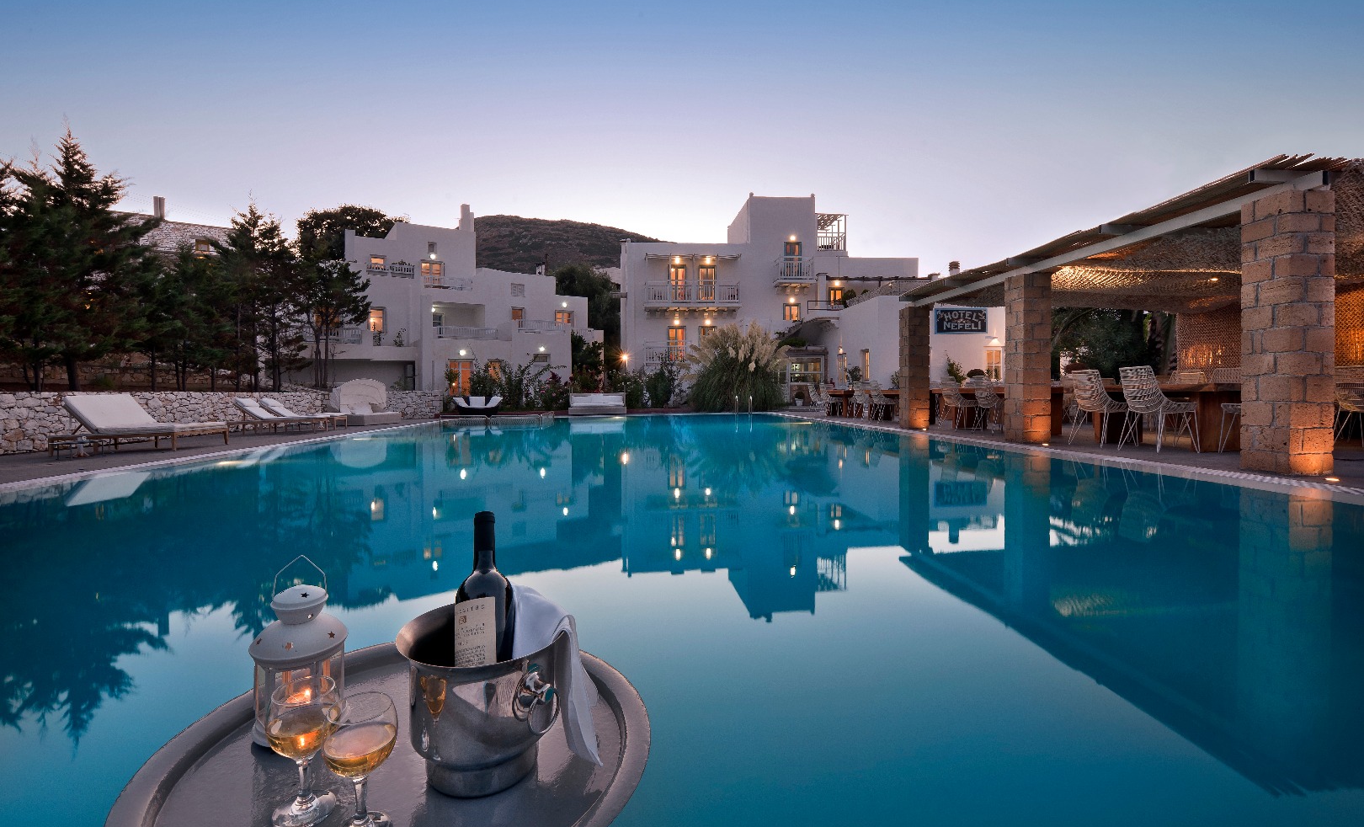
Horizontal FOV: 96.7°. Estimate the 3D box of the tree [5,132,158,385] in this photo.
[{"bbox_3d":[-13.000,-3.350,13.100,2.800,5.600,2.800,1,2,45],"label":"tree"}]

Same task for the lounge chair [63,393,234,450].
[{"bbox_3d":[-9.350,0.140,10.550,2.000,0.900,1.250,-1,2,-7],"label":"lounge chair"}]

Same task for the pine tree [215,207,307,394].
[{"bbox_3d":[-13.900,-3.850,20.000,2.750,6.200,2.750,-1,2,0],"label":"pine tree"}]

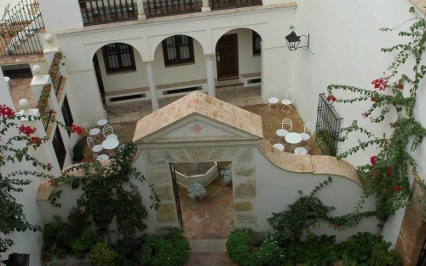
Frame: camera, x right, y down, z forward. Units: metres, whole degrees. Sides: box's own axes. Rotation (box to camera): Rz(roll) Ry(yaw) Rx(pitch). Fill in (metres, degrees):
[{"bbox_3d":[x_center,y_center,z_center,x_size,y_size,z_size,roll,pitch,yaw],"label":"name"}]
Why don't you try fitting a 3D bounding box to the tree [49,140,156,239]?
[{"bbox_3d":[-2.781,1.774,13.007,2.650,3.050,0.600,-2,36,2],"label":"tree"}]

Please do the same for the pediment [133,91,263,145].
[{"bbox_3d":[-0.356,-0.327,11.646,3.100,1.020,1.000,-1,35,3],"label":"pediment"}]

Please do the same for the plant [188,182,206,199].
[{"bbox_3d":[-0.488,1.889,15.725,0.580,0.560,0.580,-4,36,0],"label":"plant"}]

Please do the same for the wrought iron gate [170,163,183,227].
[{"bbox_3d":[-0.973,1.809,13.338,0.070,2.900,0.700,-2,35,2],"label":"wrought iron gate"}]

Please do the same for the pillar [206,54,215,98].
[{"bbox_3d":[-0.071,-2.015,19.148,0.340,2.420,0.340,-8,35,-7],"label":"pillar"}]

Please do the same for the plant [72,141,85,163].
[{"bbox_3d":[-4.842,0.733,17.409,0.420,0.980,0.420,-4,36,0],"label":"plant"}]

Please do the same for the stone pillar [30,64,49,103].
[{"bbox_3d":[-5.613,-1.547,15.817,0.500,1.520,0.500,-6,36,-2],"label":"stone pillar"}]

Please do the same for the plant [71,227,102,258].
[{"bbox_3d":[-3.455,3.063,13.209,0.800,0.760,0.800,-4,36,0],"label":"plant"}]

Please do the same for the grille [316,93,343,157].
[{"bbox_3d":[3.909,-0.157,16.180,0.200,1.870,1.700,-9,37,-6],"label":"grille"}]

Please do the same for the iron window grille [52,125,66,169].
[{"bbox_3d":[-5.171,0.520,16.337,0.100,1.270,1.030,-6,36,-2],"label":"iron window grille"}]

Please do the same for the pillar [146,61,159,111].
[{"bbox_3d":[-2.402,-1.684,18.863,0.340,2.420,0.340,-8,35,-7],"label":"pillar"}]

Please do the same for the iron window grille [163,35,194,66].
[{"bbox_3d":[-1.448,-3.526,20.143,1.260,1.600,0.120,-8,36,-6],"label":"iron window grille"}]

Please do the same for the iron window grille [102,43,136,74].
[{"bbox_3d":[-3.865,-3.228,19.794,1.220,1.650,0.120,-8,35,-7],"label":"iron window grille"}]

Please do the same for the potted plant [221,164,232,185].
[{"bbox_3d":[0.579,1.409,16.230,0.580,0.620,0.580,-4,36,0],"label":"potted plant"}]

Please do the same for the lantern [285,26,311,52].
[{"bbox_3d":[2.976,-3.261,16.918,0.850,0.850,0.500,-8,36,-6],"label":"lantern"}]

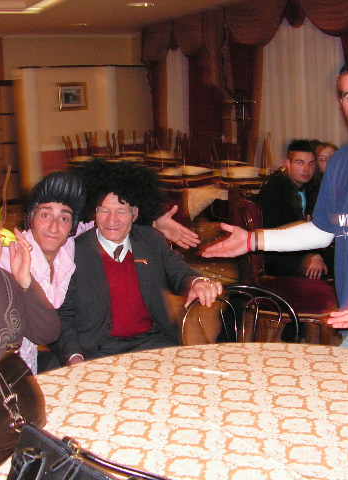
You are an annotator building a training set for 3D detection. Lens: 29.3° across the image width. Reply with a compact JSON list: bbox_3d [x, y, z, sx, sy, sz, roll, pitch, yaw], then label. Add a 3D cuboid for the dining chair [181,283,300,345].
[{"bbox_3d":[0.238,0.643,2.219,0.430,0.890,0.500,0,12,0],"label":"dining chair"}]

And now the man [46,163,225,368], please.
[{"bbox_3d":[-0.106,0.410,2.323,0.600,1.310,0.720,-3,12,-12],"label":"man"}]

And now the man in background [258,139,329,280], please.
[{"bbox_3d":[0.701,0.078,3.900,0.560,1.300,0.720,-2,12,-5],"label":"man in background"}]

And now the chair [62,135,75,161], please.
[{"bbox_3d":[-1.258,-0.882,9.212,0.520,1.030,0.450,0,12,0],"label":"chair"}]

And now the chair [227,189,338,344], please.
[{"bbox_3d":[0.562,0.279,3.604,0.580,1.030,0.500,1,12,8],"label":"chair"}]

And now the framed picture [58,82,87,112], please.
[{"bbox_3d":[-1.449,-2.048,9.500,0.420,0.400,0.040,-2,12,-8],"label":"framed picture"}]

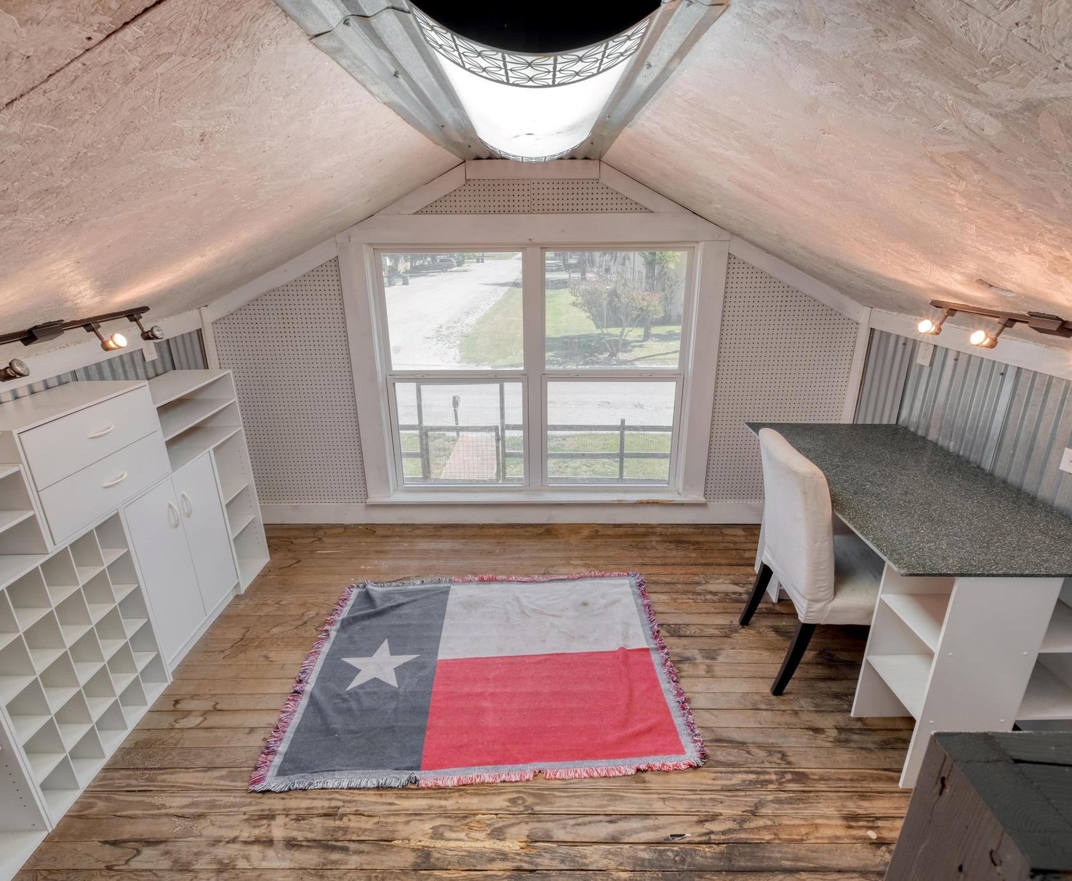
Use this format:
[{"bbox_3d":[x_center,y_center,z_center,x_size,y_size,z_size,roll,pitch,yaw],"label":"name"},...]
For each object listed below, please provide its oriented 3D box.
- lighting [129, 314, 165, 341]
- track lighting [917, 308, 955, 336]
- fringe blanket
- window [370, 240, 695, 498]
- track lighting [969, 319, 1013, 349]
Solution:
[{"bbox_3d":[-1.581,-0.463,2.228,0.092,0.104,0.060,-12,20,11],"label":"lighting"},{"bbox_3d":[1.484,-0.441,2.033,0.092,0.104,0.060,11,20,-10],"label":"track lighting"},{"bbox_3d":[-0.192,0.927,2.392,1.530,0.018,1.180,-1,20,-1],"label":"fringe blanket"},{"bbox_3d":[0.000,-0.368,3.228,1.750,1.450,0.100,0,20,1],"label":"window"},{"bbox_3d":[1.482,-0.346,1.778,0.092,0.104,0.060,11,20,-10],"label":"track lighting"}]

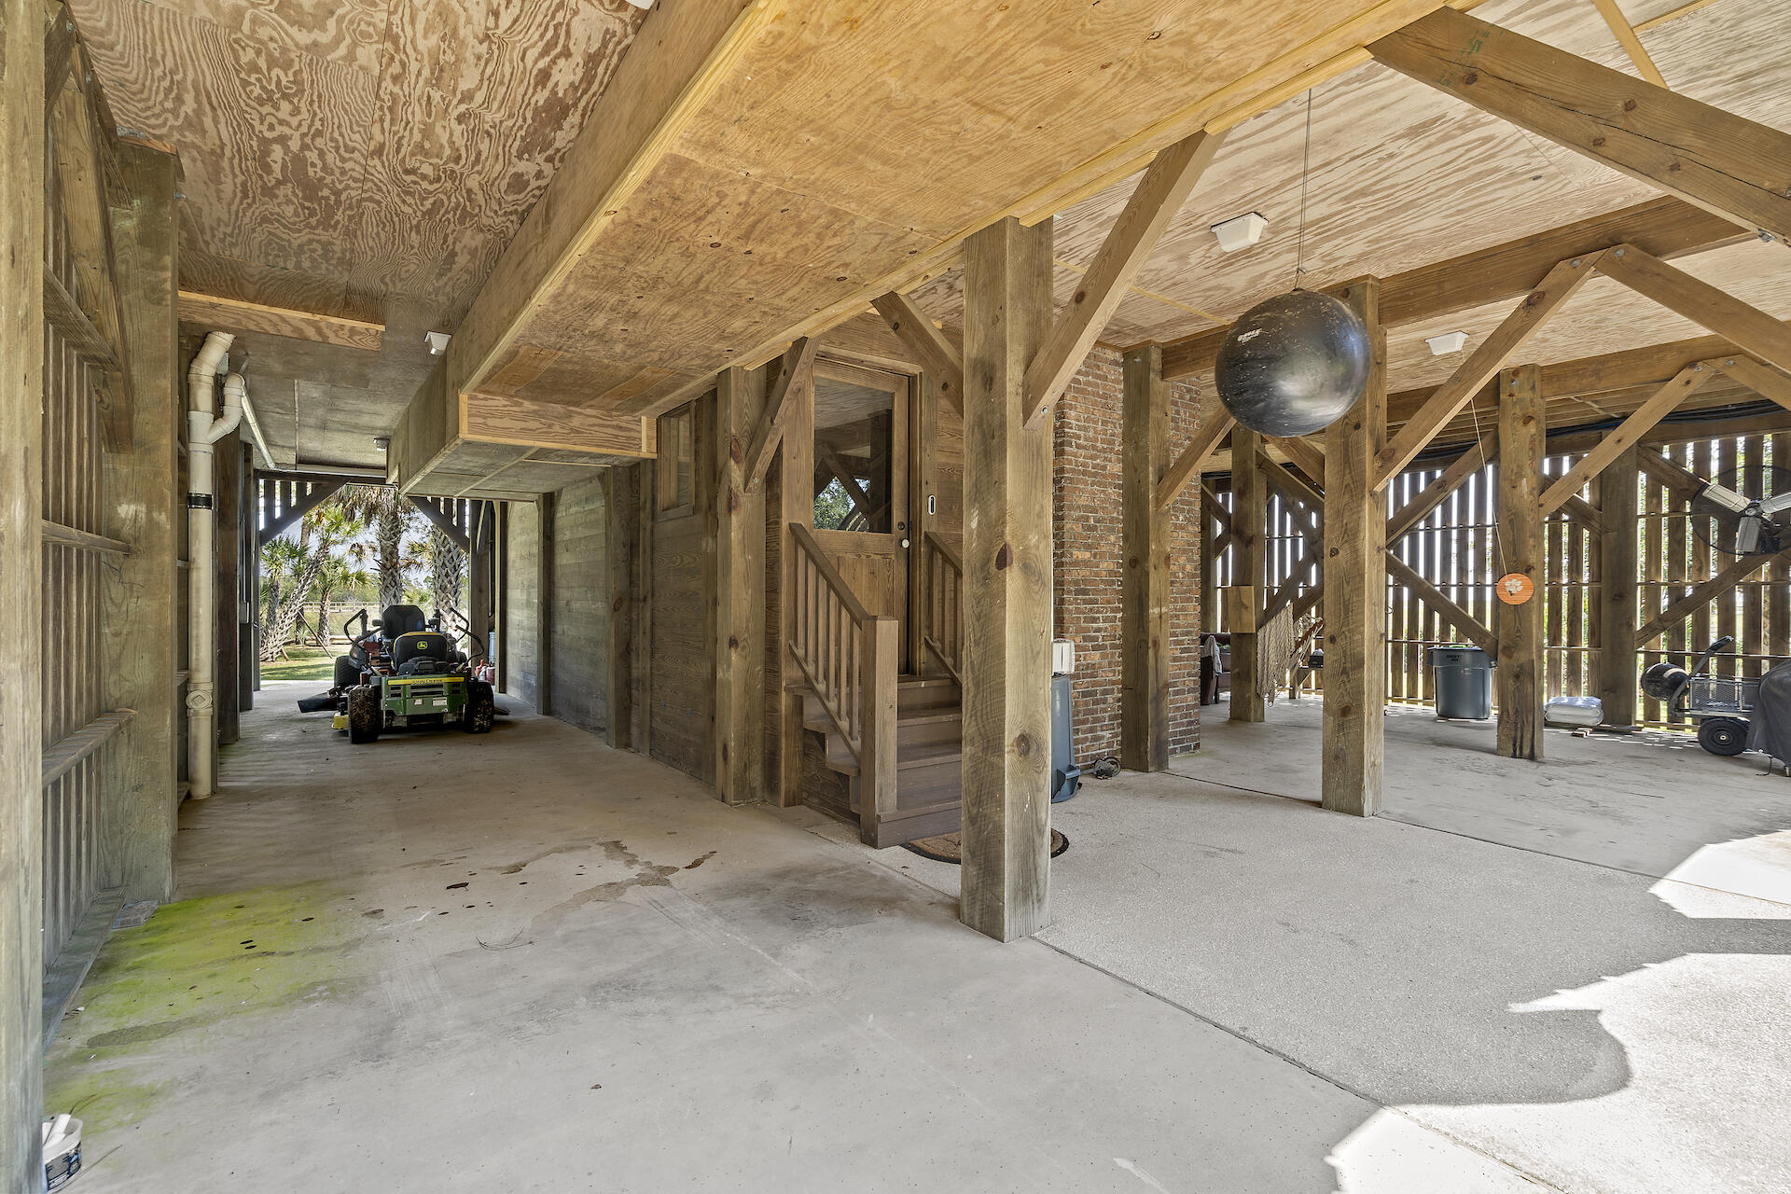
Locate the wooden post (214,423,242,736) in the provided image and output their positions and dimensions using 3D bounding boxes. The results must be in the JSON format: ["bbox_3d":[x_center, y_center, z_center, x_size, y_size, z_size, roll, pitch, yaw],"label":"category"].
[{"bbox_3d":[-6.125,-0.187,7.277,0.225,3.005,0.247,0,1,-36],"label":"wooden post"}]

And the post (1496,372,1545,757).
[{"bbox_3d":[5.190,-0.281,6.578,0.247,3.213,0.247,0,1,-36],"label":"post"}]

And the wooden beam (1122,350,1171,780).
[{"bbox_3d":[1.941,-0.285,6.143,0.247,3.227,0.247,0,1,-36],"label":"wooden beam"}]

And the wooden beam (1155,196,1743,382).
[{"bbox_3d":[3.044,-1.779,4.765,0.125,0.277,3.504,0,1,-36],"label":"wooden beam"}]

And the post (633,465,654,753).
[{"bbox_3d":[-2.068,0.083,6.692,0.130,2.479,0.190,0,1,-36],"label":"post"}]

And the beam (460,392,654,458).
[{"bbox_3d":[-2.562,-1.317,6.160,1.404,0.329,0.080,0,0,-37],"label":"beam"}]

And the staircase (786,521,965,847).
[{"bbox_3d":[0.106,0.435,5.011,1.233,1.807,1.039,0,1,-36],"label":"staircase"}]

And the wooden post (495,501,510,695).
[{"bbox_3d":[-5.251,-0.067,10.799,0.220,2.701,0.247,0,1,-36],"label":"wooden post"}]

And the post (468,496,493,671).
[{"bbox_3d":[-6.592,-0.173,12.546,0.247,2.881,0.247,0,1,-36],"label":"post"}]

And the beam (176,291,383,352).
[{"bbox_3d":[-4.209,-1.896,5.496,1.130,0.171,0.080,0,0,-37],"label":"beam"}]

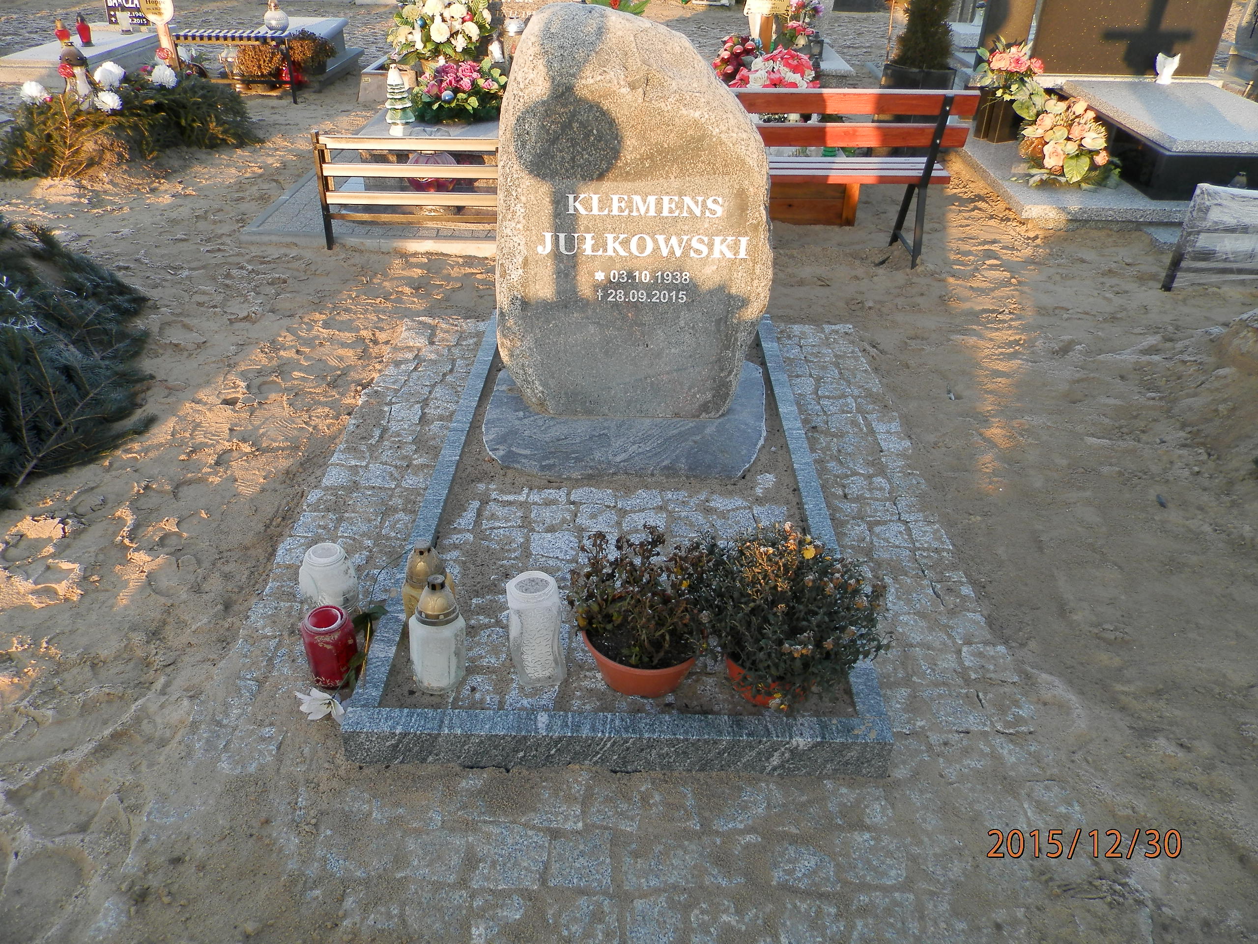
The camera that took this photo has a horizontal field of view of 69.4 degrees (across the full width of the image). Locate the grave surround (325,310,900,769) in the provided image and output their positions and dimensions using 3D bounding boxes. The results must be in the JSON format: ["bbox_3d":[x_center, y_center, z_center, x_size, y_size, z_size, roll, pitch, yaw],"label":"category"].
[{"bbox_3d":[-0.004,-0.006,2.592,1.040,0.100,2.030,1,32,1],"label":"grave surround"}]

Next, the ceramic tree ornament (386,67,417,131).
[{"bbox_3d":[-1.096,-1.762,4.314,0.138,0.287,0.138,1,33,0],"label":"ceramic tree ornament"}]

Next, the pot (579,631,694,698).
[{"bbox_3d":[0.025,0.327,1.665,0.223,0.110,0.223,1,33,0],"label":"pot"}]

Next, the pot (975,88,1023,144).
[{"bbox_3d":[2.337,-2.235,5.668,0.240,0.310,0.230,-9,34,-14],"label":"pot"}]

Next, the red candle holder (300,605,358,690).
[{"bbox_3d":[-0.560,0.324,1.698,0.098,0.141,0.098,5,33,-2],"label":"red candle holder"}]

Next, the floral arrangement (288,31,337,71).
[{"bbox_3d":[-2.690,-3.578,7.735,0.420,0.340,0.420,1,32,1],"label":"floral arrangement"}]

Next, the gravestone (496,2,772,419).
[{"bbox_3d":[0.016,-0.734,2.657,0.820,1.110,0.310,1,32,1],"label":"gravestone"}]

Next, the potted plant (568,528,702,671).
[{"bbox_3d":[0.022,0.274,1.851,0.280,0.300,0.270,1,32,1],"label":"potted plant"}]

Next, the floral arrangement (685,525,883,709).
[{"bbox_3d":[0.301,0.289,1.848,0.390,0.320,0.350,1,32,1],"label":"floral arrangement"}]

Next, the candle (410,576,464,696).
[{"bbox_3d":[-0.339,0.282,1.608,0.096,0.235,0.096,5,33,-2],"label":"candle"}]

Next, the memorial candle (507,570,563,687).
[{"bbox_3d":[-0.168,0.284,1.637,0.091,0.205,0.091,-1,33,2],"label":"memorial candle"}]

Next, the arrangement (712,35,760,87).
[{"bbox_3d":[0.705,-2.698,6.003,0.350,0.360,0.280,1,32,1],"label":"arrangement"}]

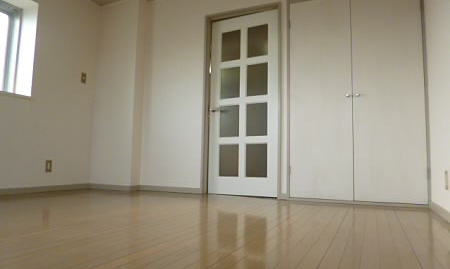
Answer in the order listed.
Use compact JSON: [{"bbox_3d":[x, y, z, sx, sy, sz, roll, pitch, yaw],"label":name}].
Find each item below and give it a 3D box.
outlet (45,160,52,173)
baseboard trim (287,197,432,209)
[{"bbox_3d":[-1.765,0.321,3.130,0.010,0.122,0.072,-1,-6,24],"label":"outlet"},{"bbox_3d":[1.102,0.584,2.670,1.098,0.029,0.020,-1,-6,24],"label":"baseboard trim"}]

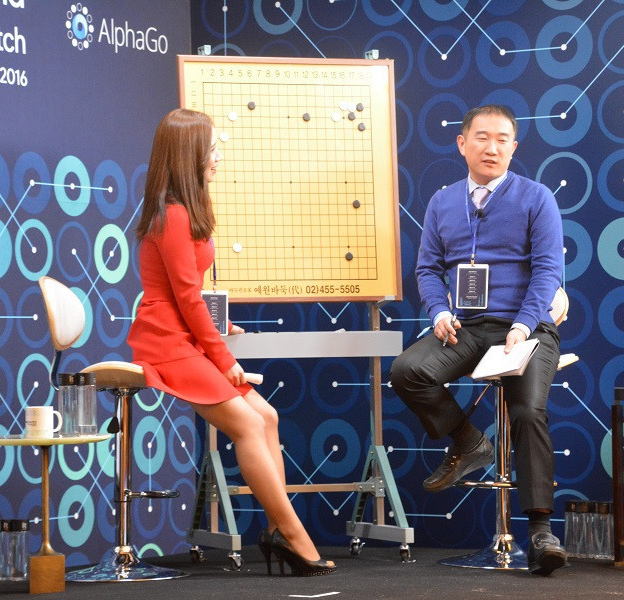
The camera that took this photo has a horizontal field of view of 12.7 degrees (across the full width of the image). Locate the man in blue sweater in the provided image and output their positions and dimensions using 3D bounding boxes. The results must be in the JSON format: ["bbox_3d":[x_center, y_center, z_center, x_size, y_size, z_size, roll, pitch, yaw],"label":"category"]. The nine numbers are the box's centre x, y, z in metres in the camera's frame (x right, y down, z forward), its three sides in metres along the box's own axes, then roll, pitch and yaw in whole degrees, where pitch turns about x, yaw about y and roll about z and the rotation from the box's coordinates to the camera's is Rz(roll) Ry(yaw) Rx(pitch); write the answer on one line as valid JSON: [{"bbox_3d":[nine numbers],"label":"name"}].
[{"bbox_3d":[0.533,0.107,8.870,0.590,1.470,0.700,-1,-1,20],"label":"man in blue sweater"}]

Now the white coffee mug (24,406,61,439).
[{"bbox_3d":[-0.813,0.372,8.510,0.114,0.096,0.082,0,-1,-38],"label":"white coffee mug"}]

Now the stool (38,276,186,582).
[{"bbox_3d":[-0.628,0.410,9.000,0.490,0.970,0.420,-1,-1,20],"label":"stool"}]

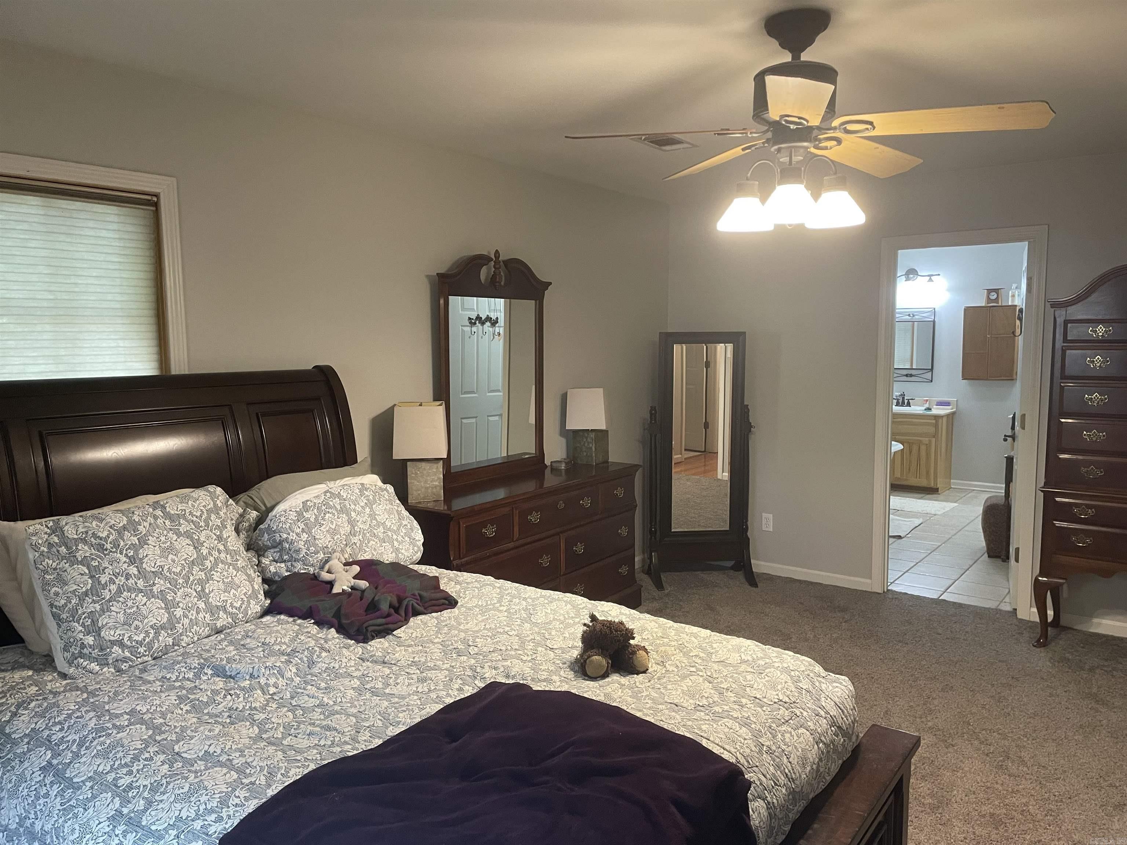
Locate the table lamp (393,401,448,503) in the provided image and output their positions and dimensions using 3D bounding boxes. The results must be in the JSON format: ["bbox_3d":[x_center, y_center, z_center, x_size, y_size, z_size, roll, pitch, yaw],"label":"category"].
[{"bbox_3d":[-0.653,0.133,3.814,0.240,0.440,0.235,-3,6,-19],"label":"table lamp"}]

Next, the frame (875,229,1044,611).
[{"bbox_3d":[2.218,0.002,4.782,0.848,2.100,0.140,4,8,37],"label":"frame"}]

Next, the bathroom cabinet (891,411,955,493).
[{"bbox_3d":[3.334,0.258,8.414,0.950,0.810,0.535,4,8,37],"label":"bathroom cabinet"}]

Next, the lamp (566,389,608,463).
[{"bbox_3d":[0.146,0.018,4.851,0.240,0.440,0.235,0,6,2],"label":"lamp"}]

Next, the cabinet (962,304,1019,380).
[{"bbox_3d":[4.031,-0.746,7.988,0.445,0.690,0.180,4,8,37],"label":"cabinet"}]

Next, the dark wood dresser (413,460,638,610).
[{"bbox_3d":[-0.176,0.707,4.374,0.425,0.830,1.530,4,8,37],"label":"dark wood dresser"}]

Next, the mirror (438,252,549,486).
[{"bbox_3d":[-0.331,-0.299,4.390,0.070,1.160,0.860,4,8,37],"label":"mirror"}]

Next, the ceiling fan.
[{"bbox_3d":[0.656,-0.836,2.387,1.280,0.580,1.280,4,8,37],"label":"ceiling fan"}]

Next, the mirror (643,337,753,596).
[{"bbox_3d":[0.863,0.225,5.290,0.690,1.575,0.380,-1,6,-5],"label":"mirror"}]

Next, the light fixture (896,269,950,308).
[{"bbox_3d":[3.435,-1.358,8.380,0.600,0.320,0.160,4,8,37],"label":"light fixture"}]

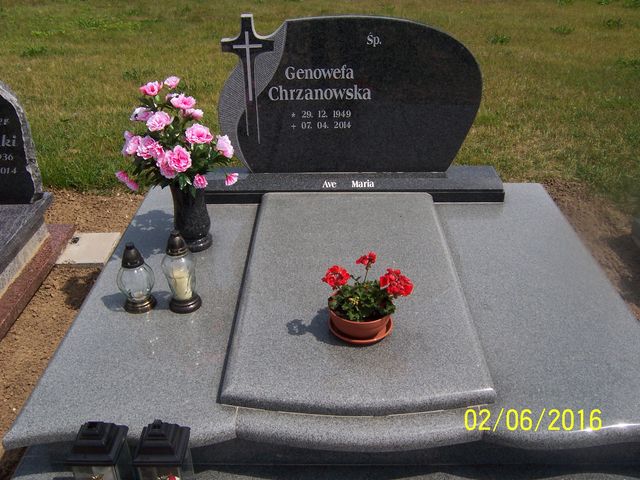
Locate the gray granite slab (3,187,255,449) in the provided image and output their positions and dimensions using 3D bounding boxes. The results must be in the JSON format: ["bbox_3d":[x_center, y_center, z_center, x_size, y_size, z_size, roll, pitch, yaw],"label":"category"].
[{"bbox_3d":[-0.492,0.145,2.166,0.569,0.062,1.452,0,31,1],"label":"gray granite slab"}]

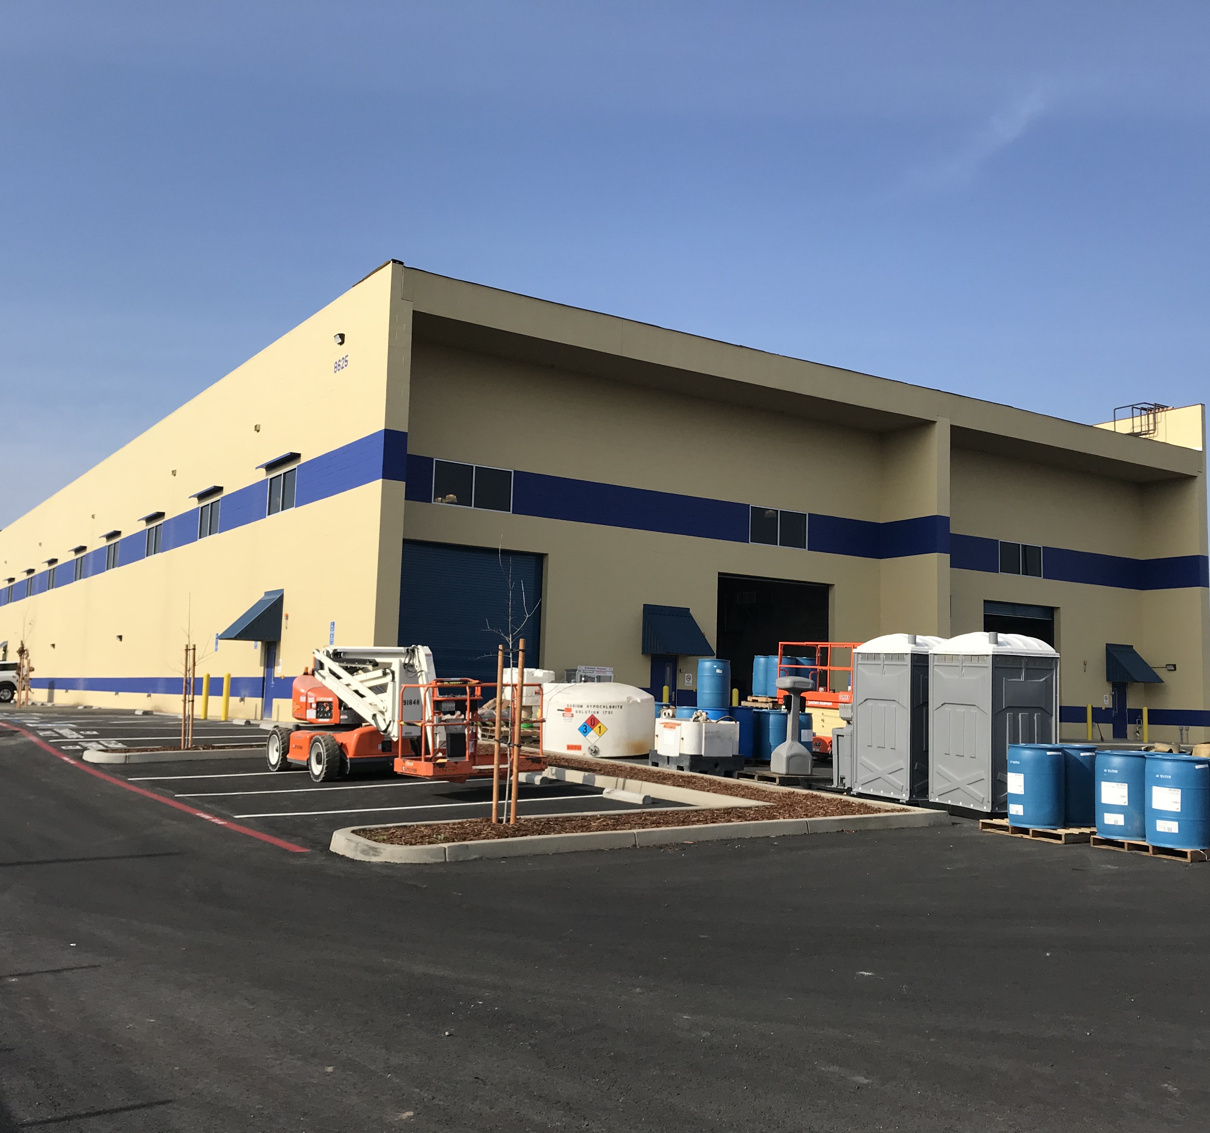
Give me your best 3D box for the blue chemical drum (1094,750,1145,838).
[{"bbox_3d":[5.515,2.405,12.861,0.590,0.885,0.590,-2,-7,30],"label":"blue chemical drum"}]

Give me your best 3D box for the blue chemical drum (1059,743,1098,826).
[{"bbox_3d":[5.293,2.470,13.788,0.590,0.885,0.590,-2,-7,30],"label":"blue chemical drum"}]

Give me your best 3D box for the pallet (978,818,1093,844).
[{"bbox_3d":[5.095,2.974,13.864,1.060,0.120,1.200,5,-7,-28],"label":"pallet"}]

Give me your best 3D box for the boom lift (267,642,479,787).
[{"bbox_3d":[-3.164,2.137,17.968,2.050,2.050,5.200,6,-7,-33],"label":"boom lift"}]

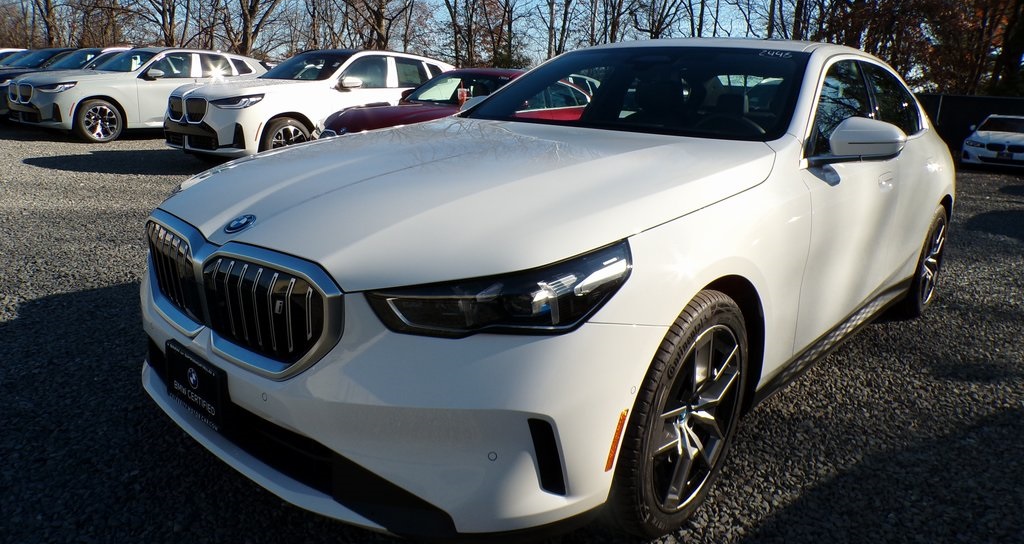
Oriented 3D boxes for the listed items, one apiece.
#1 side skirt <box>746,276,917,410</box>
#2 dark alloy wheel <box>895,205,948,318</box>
[{"bbox_3d":[1.406,0.252,3.008,0.120,0.180,2.100,15,18,39],"label":"side skirt"},{"bbox_3d":[2.345,-0.086,4.168,0.260,0.700,0.700,15,18,39],"label":"dark alloy wheel"}]

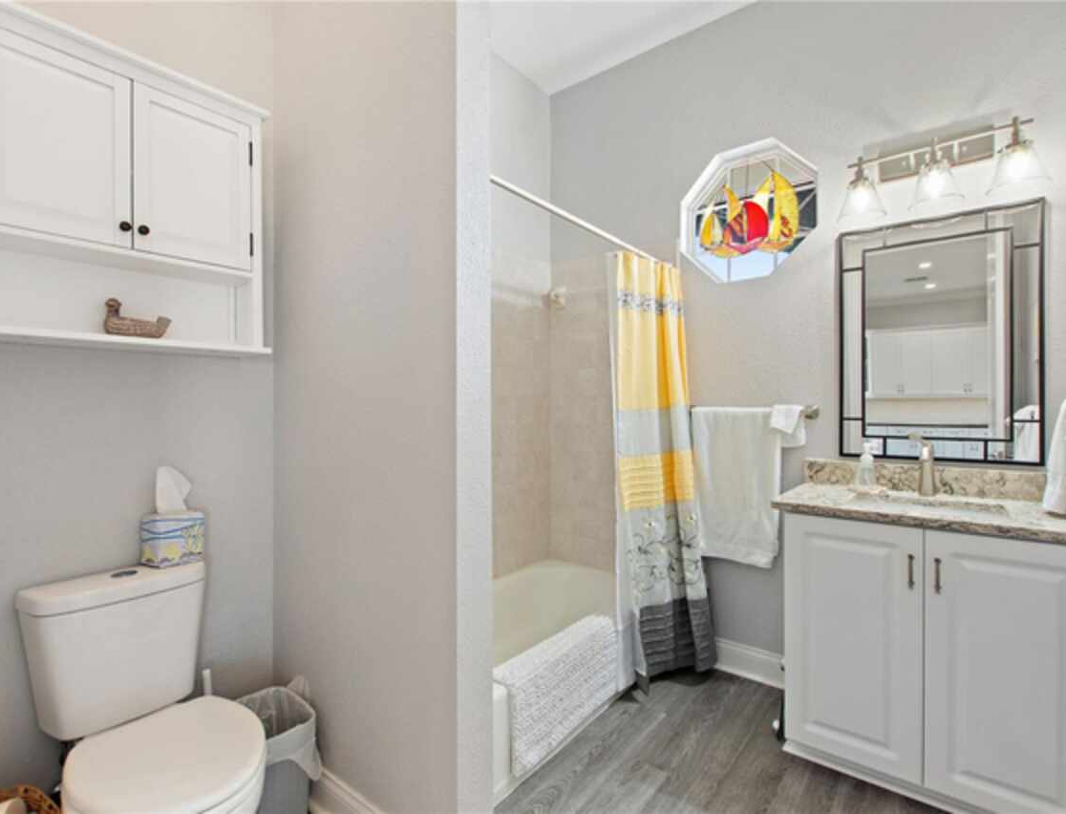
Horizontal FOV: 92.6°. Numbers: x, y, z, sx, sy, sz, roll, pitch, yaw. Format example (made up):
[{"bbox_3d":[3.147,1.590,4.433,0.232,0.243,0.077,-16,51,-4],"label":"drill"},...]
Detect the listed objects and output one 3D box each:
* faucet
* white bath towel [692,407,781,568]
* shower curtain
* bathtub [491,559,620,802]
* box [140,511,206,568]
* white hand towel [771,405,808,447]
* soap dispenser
[{"bbox_3d":[1.367,0.205,1.784,0.075,0.220,0.130,0,1,38],"label":"faucet"},{"bbox_3d":[0.898,0.337,2.271,0.400,0.690,0.080,0,1,38],"label":"white bath towel"},{"bbox_3d":[0.602,0.253,2.243,0.250,1.840,0.530,0,1,38],"label":"shower curtain"},{"bbox_3d":[-0.076,1.046,2.196,0.720,0.370,1.470,0,1,38],"label":"bathtub"},{"bbox_3d":[-1.024,0.380,1.464,0.118,0.130,0.112,0,1,38],"label":"box"},{"bbox_3d":[1.074,0.078,2.129,0.140,0.185,0.080,0,1,38],"label":"white hand towel"},{"bbox_3d":[1.246,0.224,1.912,0.075,0.180,0.070,0,1,19],"label":"soap dispenser"}]

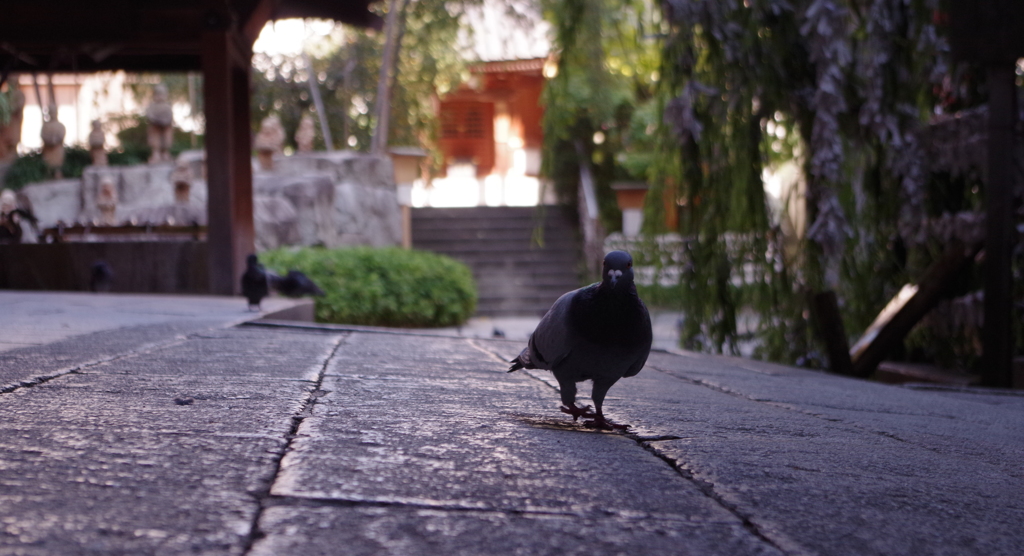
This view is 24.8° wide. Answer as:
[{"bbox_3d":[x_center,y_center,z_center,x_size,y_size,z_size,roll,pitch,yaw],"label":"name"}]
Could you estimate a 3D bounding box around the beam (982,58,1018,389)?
[{"bbox_3d":[2.092,-0.221,10.000,0.115,1.400,0.115,0,1,9],"label":"beam"}]

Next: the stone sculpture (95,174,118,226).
[{"bbox_3d":[-4.171,-0.809,24.000,0.210,0.520,0.180,0,1,-10],"label":"stone sculpture"}]

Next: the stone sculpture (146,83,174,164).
[{"bbox_3d":[-3.776,-1.660,25.000,0.280,0.830,0.240,0,1,-9],"label":"stone sculpture"}]

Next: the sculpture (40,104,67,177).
[{"bbox_3d":[-4.925,-1.477,25.000,0.260,0.770,0.230,0,1,-11],"label":"sculpture"}]

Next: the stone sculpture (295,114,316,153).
[{"bbox_3d":[-2.218,-1.552,25.000,0.200,0.420,0.180,0,1,-5],"label":"stone sculpture"}]

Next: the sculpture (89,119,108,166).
[{"bbox_3d":[-4.442,-1.456,25.000,0.185,0.470,0.170,0,1,-10],"label":"sculpture"}]

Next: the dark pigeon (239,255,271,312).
[{"bbox_3d":[-1.036,0.018,9.400,0.115,0.235,0.210,0,1,-6],"label":"dark pigeon"}]

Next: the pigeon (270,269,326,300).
[{"bbox_3d":[-0.953,0.026,10.200,0.270,0.150,0.110,0,1,6],"label":"pigeon"}]

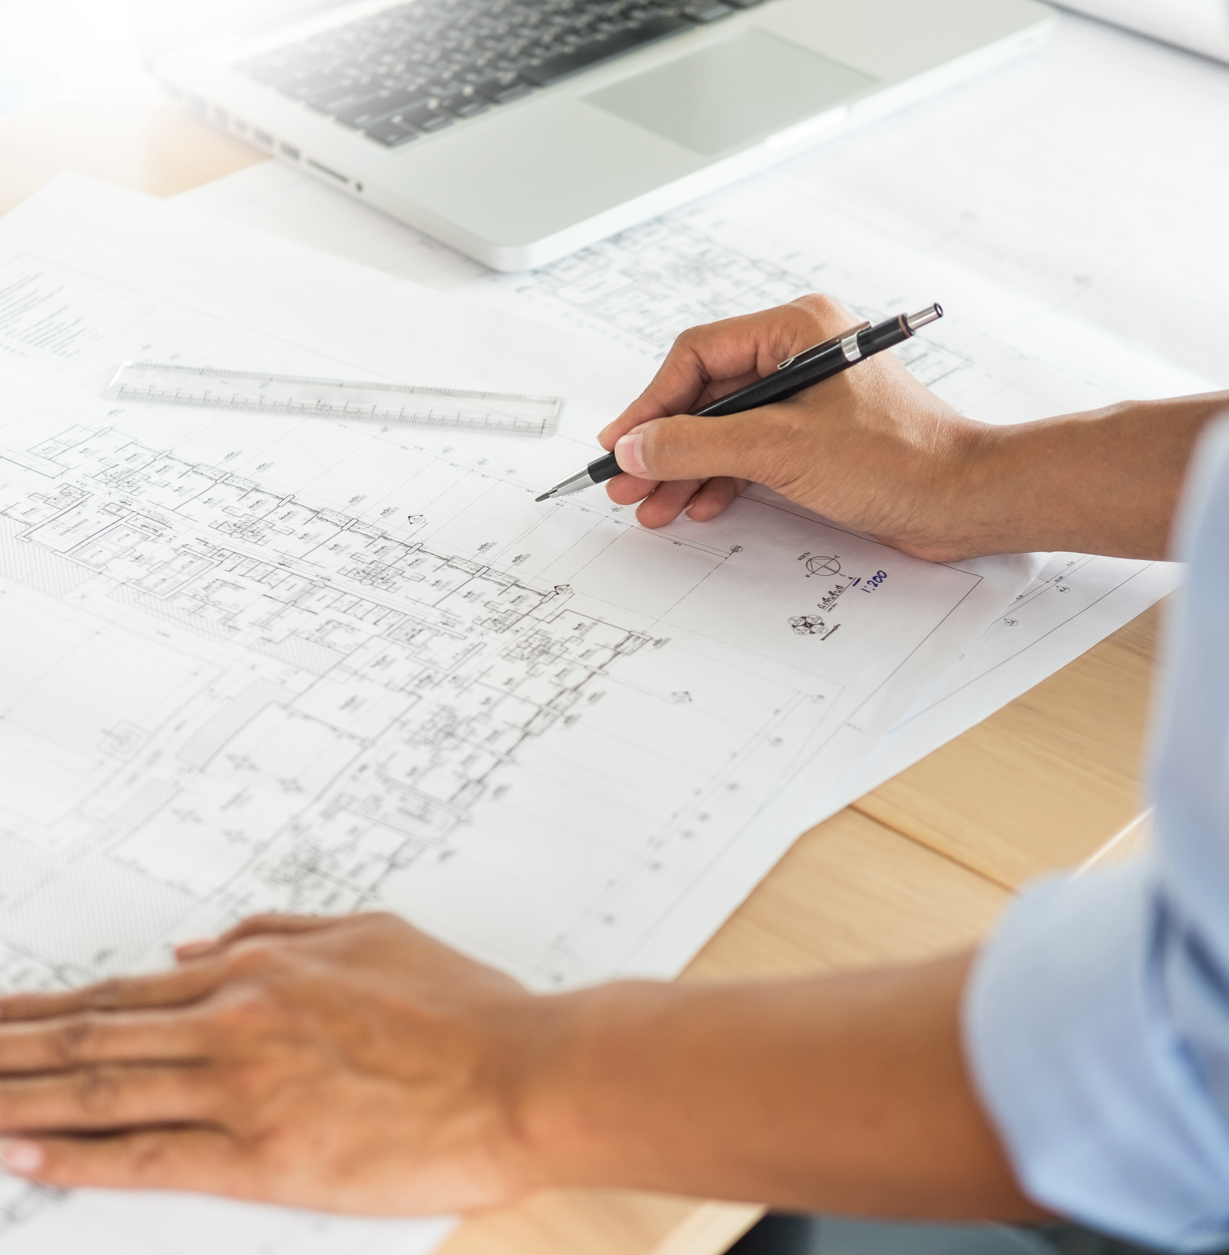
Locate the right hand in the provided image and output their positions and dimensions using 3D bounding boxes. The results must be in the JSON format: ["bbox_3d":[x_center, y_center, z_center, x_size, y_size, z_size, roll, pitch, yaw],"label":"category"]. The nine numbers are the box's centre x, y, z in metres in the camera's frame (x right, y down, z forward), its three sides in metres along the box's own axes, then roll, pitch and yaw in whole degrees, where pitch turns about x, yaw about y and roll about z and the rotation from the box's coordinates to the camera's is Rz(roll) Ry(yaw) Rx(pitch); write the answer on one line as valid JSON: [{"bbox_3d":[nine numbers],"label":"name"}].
[{"bbox_3d":[0.065,-0.075,0.904,0.134,0.071,0.090,8,35,11],"label":"right hand"}]

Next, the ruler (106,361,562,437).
[{"bbox_3d":[-0.098,-0.080,0.969,0.158,0.002,0.028,6,34,7],"label":"ruler"}]

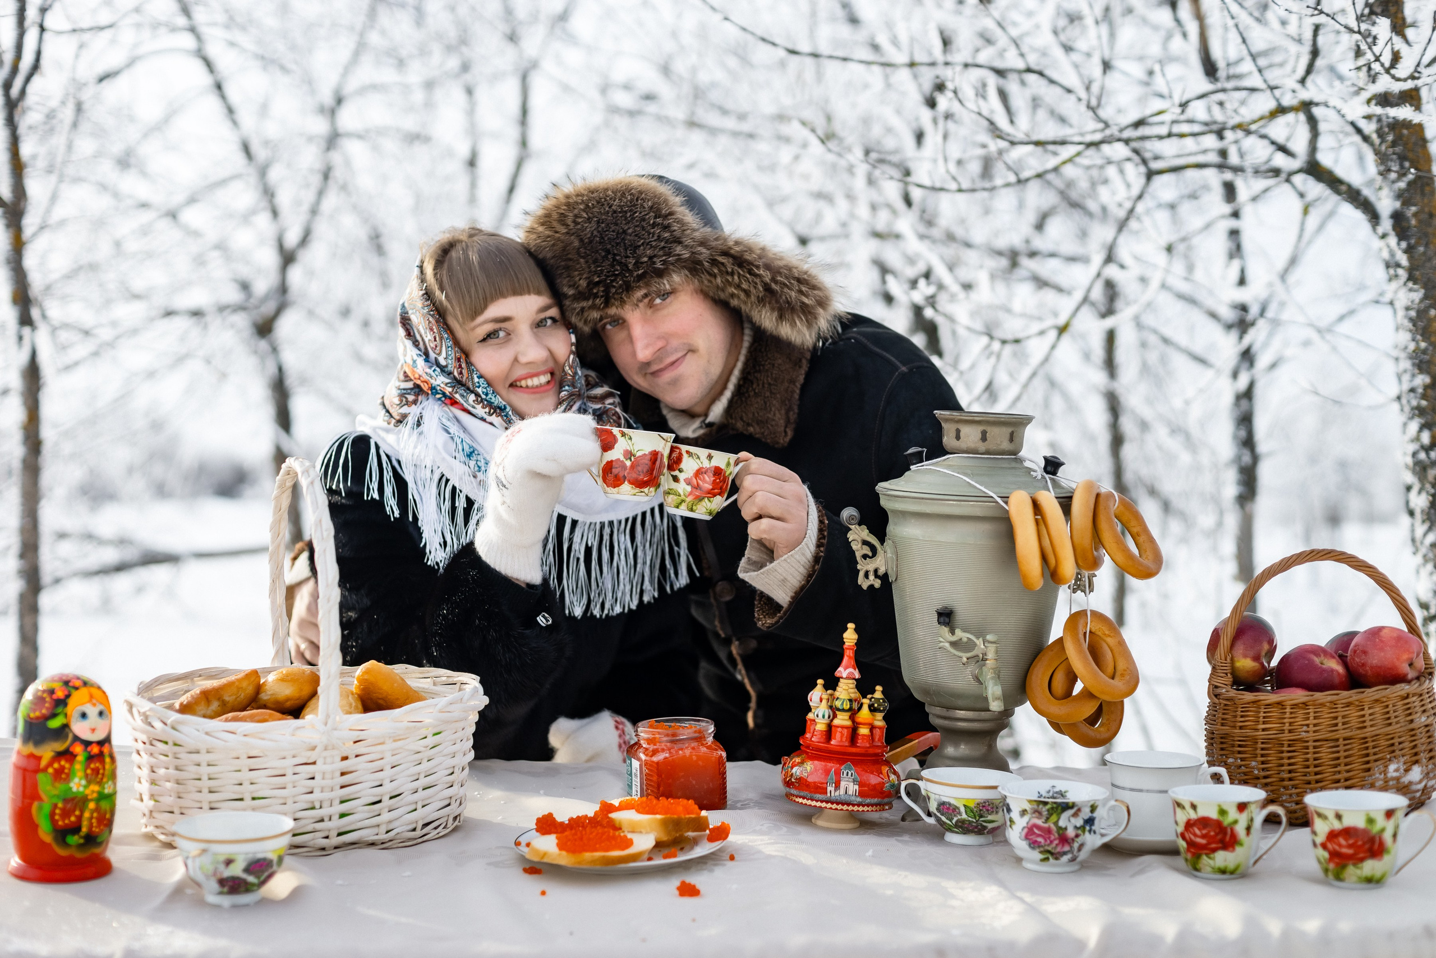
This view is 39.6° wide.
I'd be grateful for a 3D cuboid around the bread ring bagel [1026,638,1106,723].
[{"bbox_3d":[0.347,0.197,1.970,0.092,0.092,0.024,0,7,-13],"label":"bread ring bagel"}]

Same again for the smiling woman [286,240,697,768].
[{"bbox_3d":[-0.235,0.369,2.235,0.560,1.310,0.660,-1,2,-15],"label":"smiling woman"}]

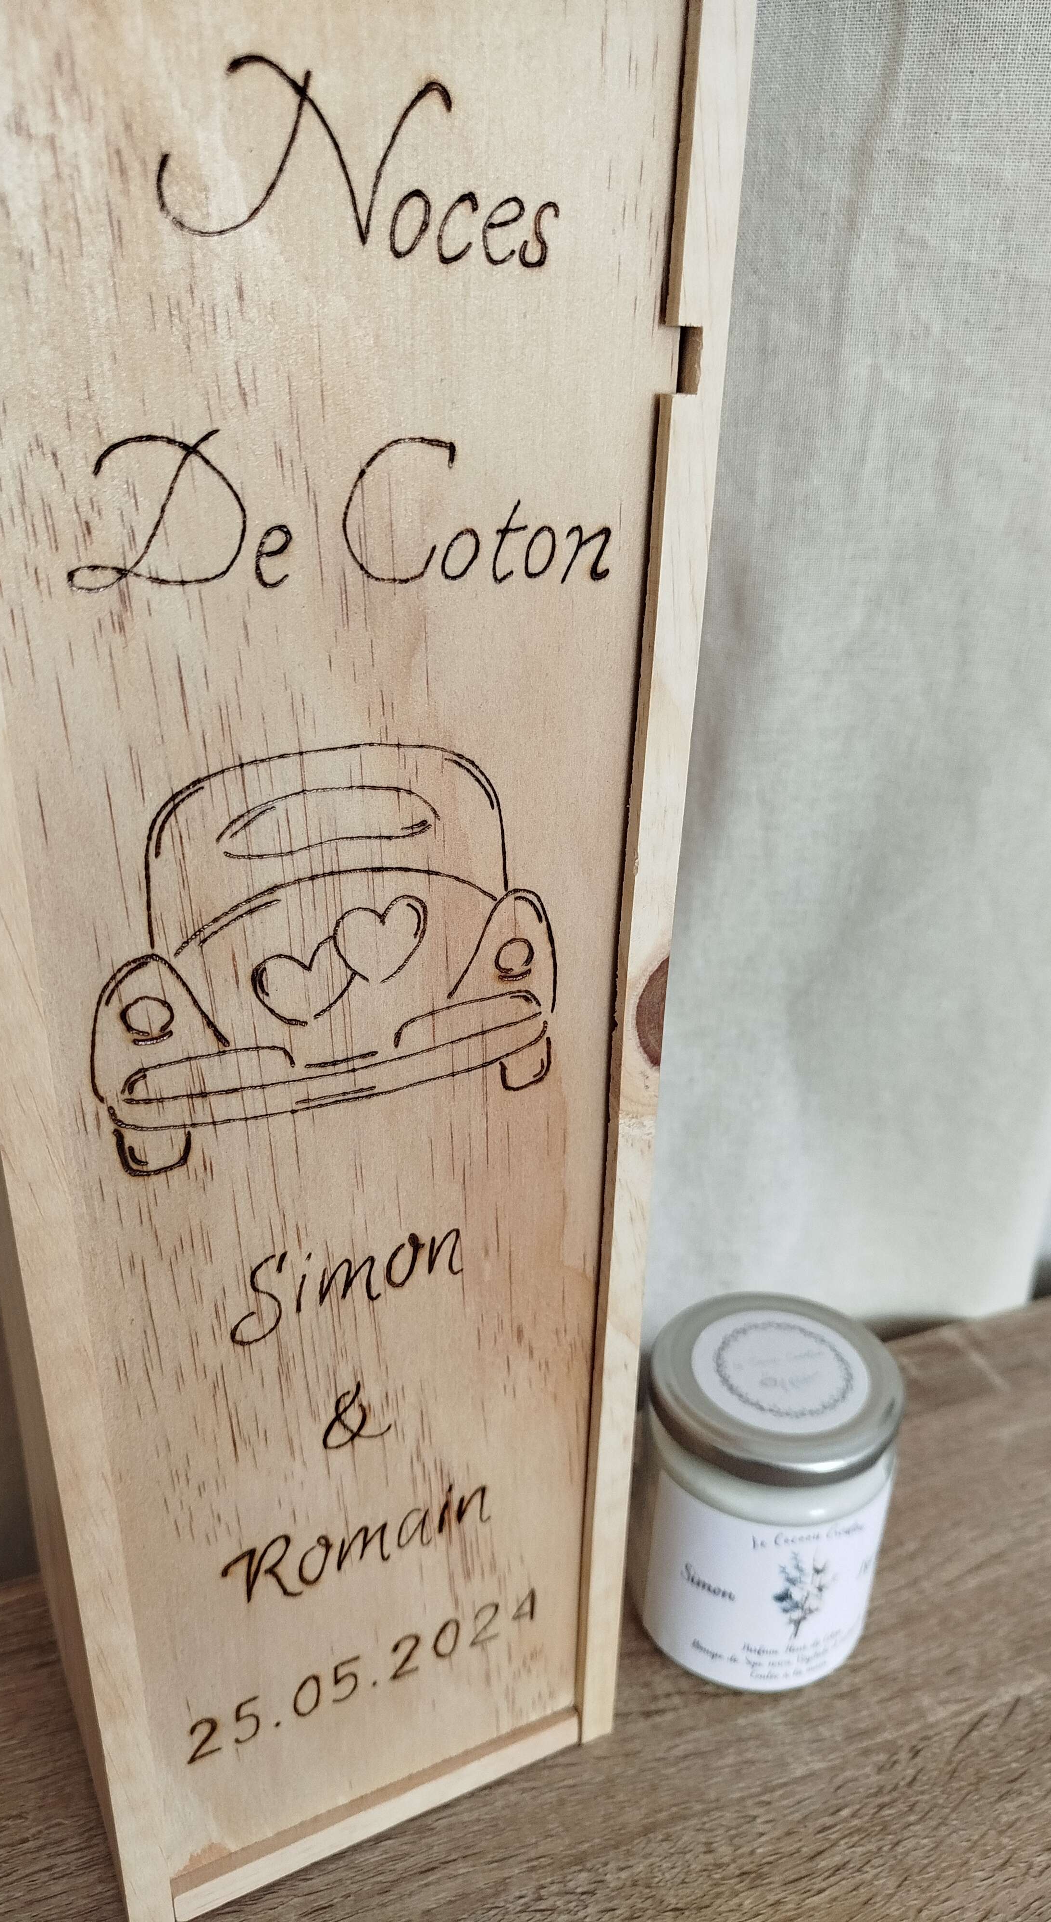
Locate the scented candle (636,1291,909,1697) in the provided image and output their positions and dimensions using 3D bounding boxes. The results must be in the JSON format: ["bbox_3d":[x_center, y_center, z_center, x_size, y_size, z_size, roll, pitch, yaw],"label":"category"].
[{"bbox_3d":[0.058,0.129,0.326,0.060,0.072,0.060,-2,25,-8],"label":"scented candle"}]

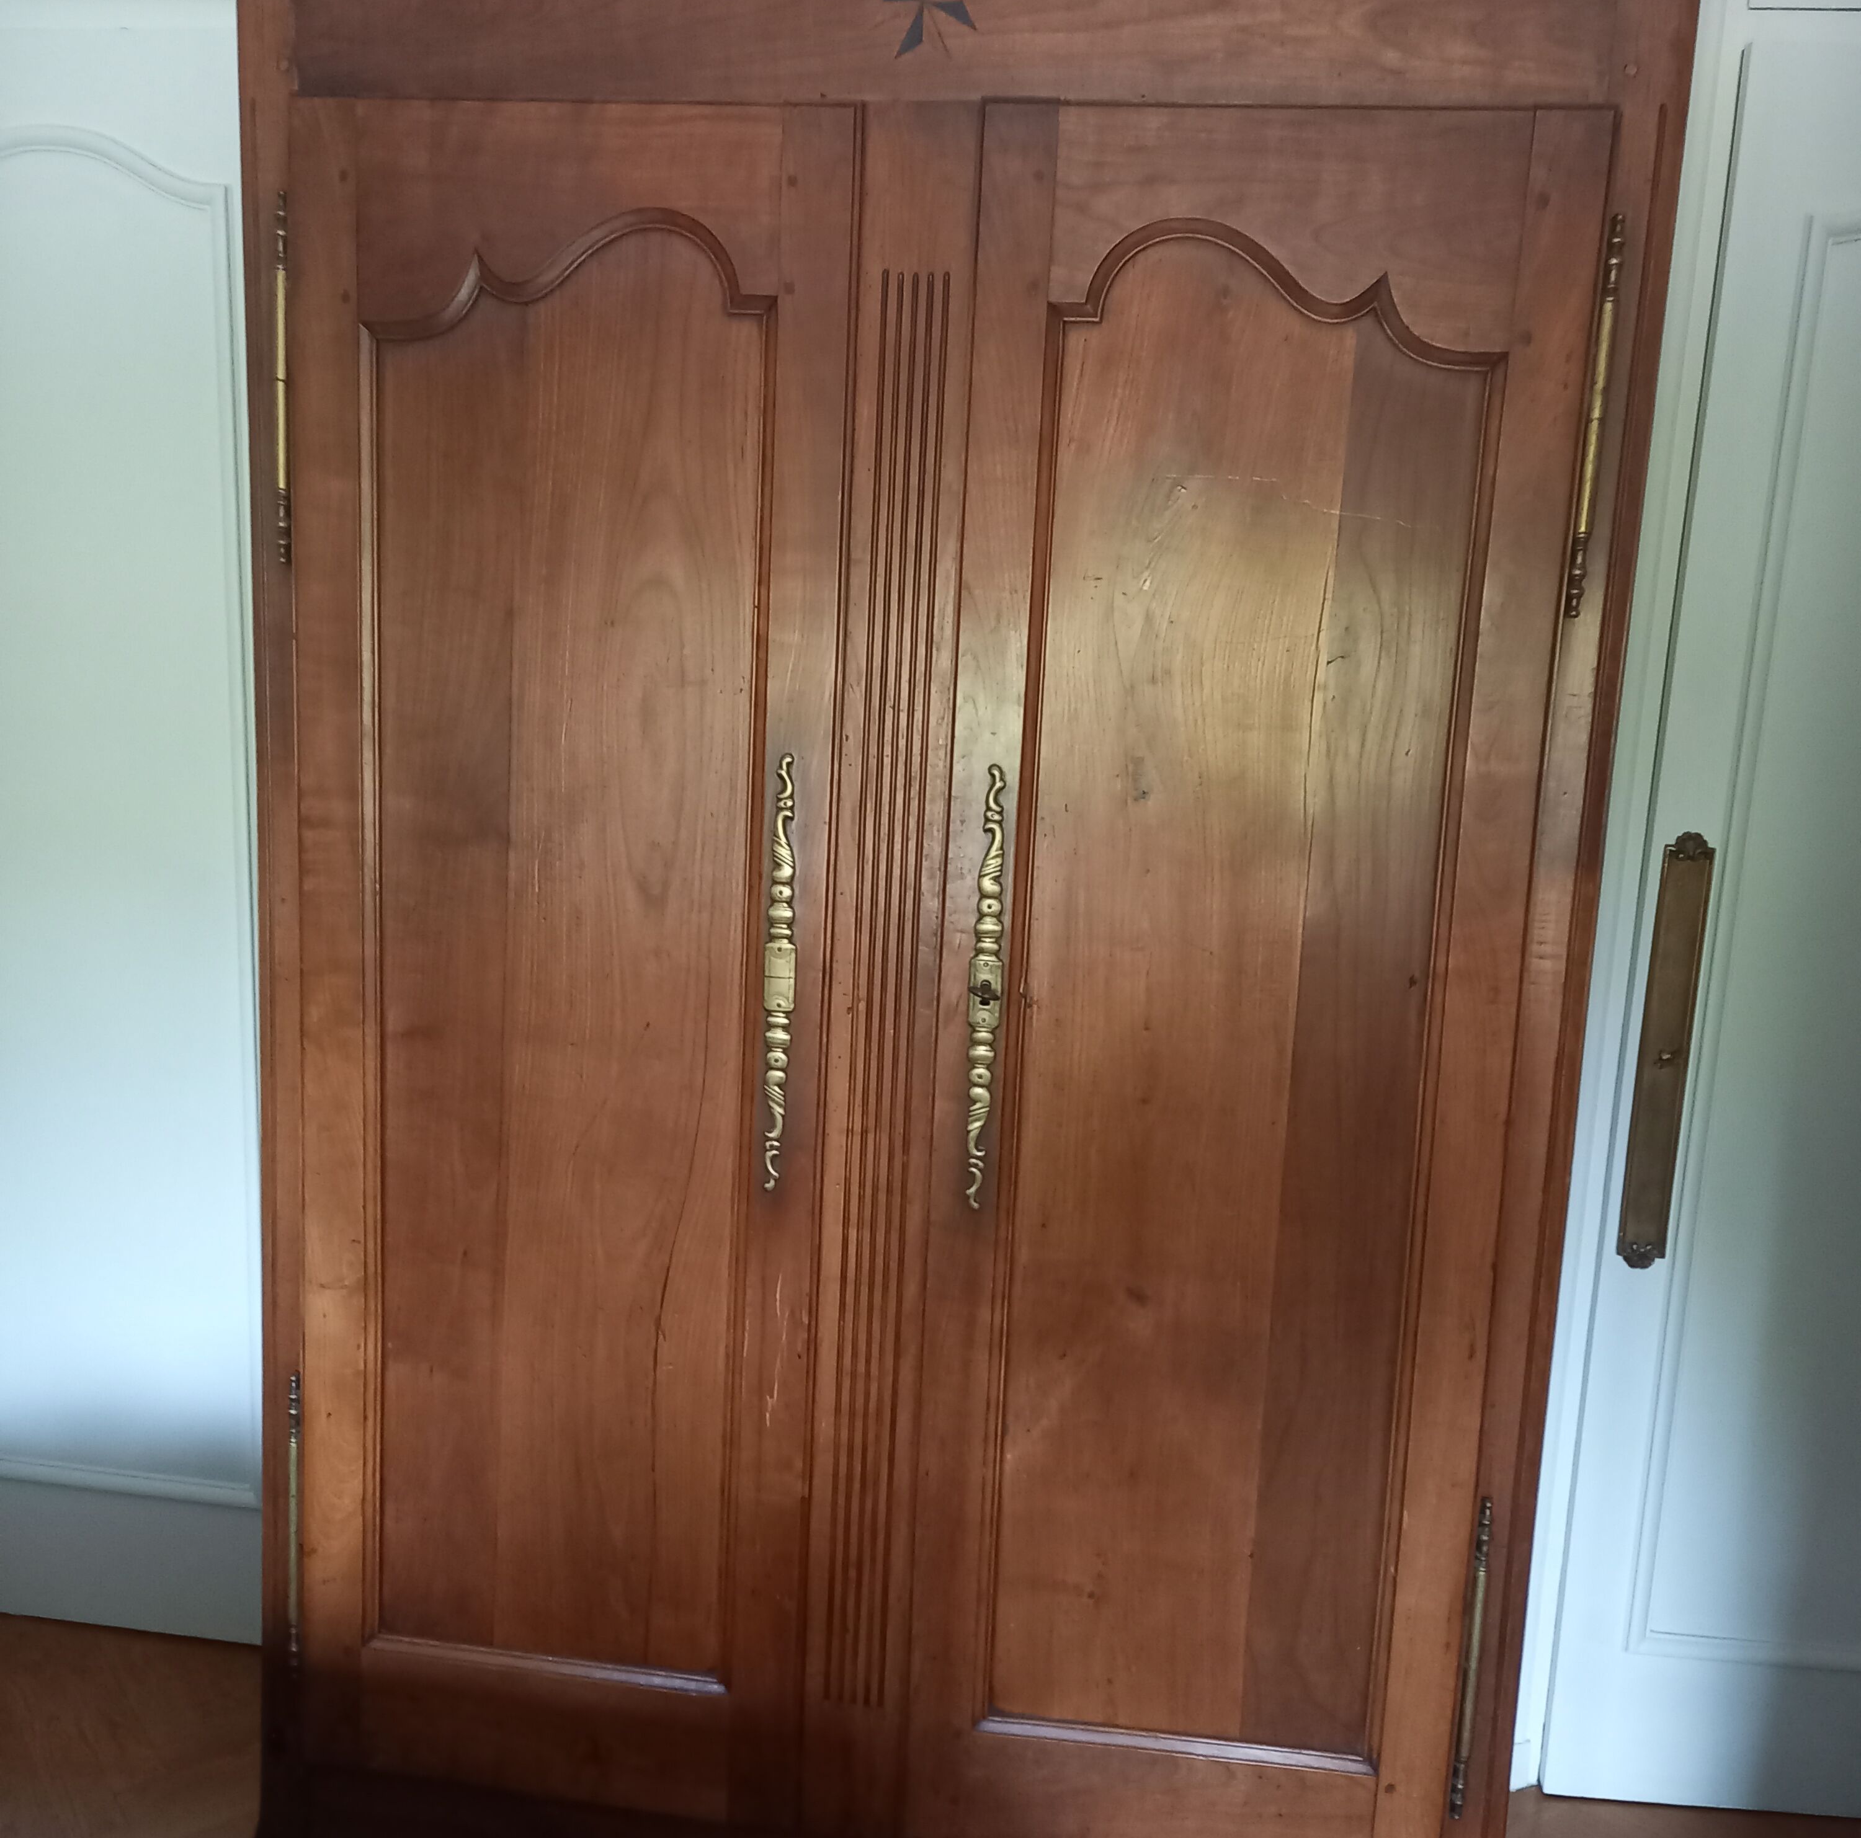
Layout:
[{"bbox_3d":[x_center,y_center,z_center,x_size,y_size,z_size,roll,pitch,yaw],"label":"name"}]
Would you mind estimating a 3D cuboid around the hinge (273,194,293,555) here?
[{"bbox_3d":[-0.570,-0.472,1.573,0.014,0.318,0.017,4,9,7],"label":"hinge"}]

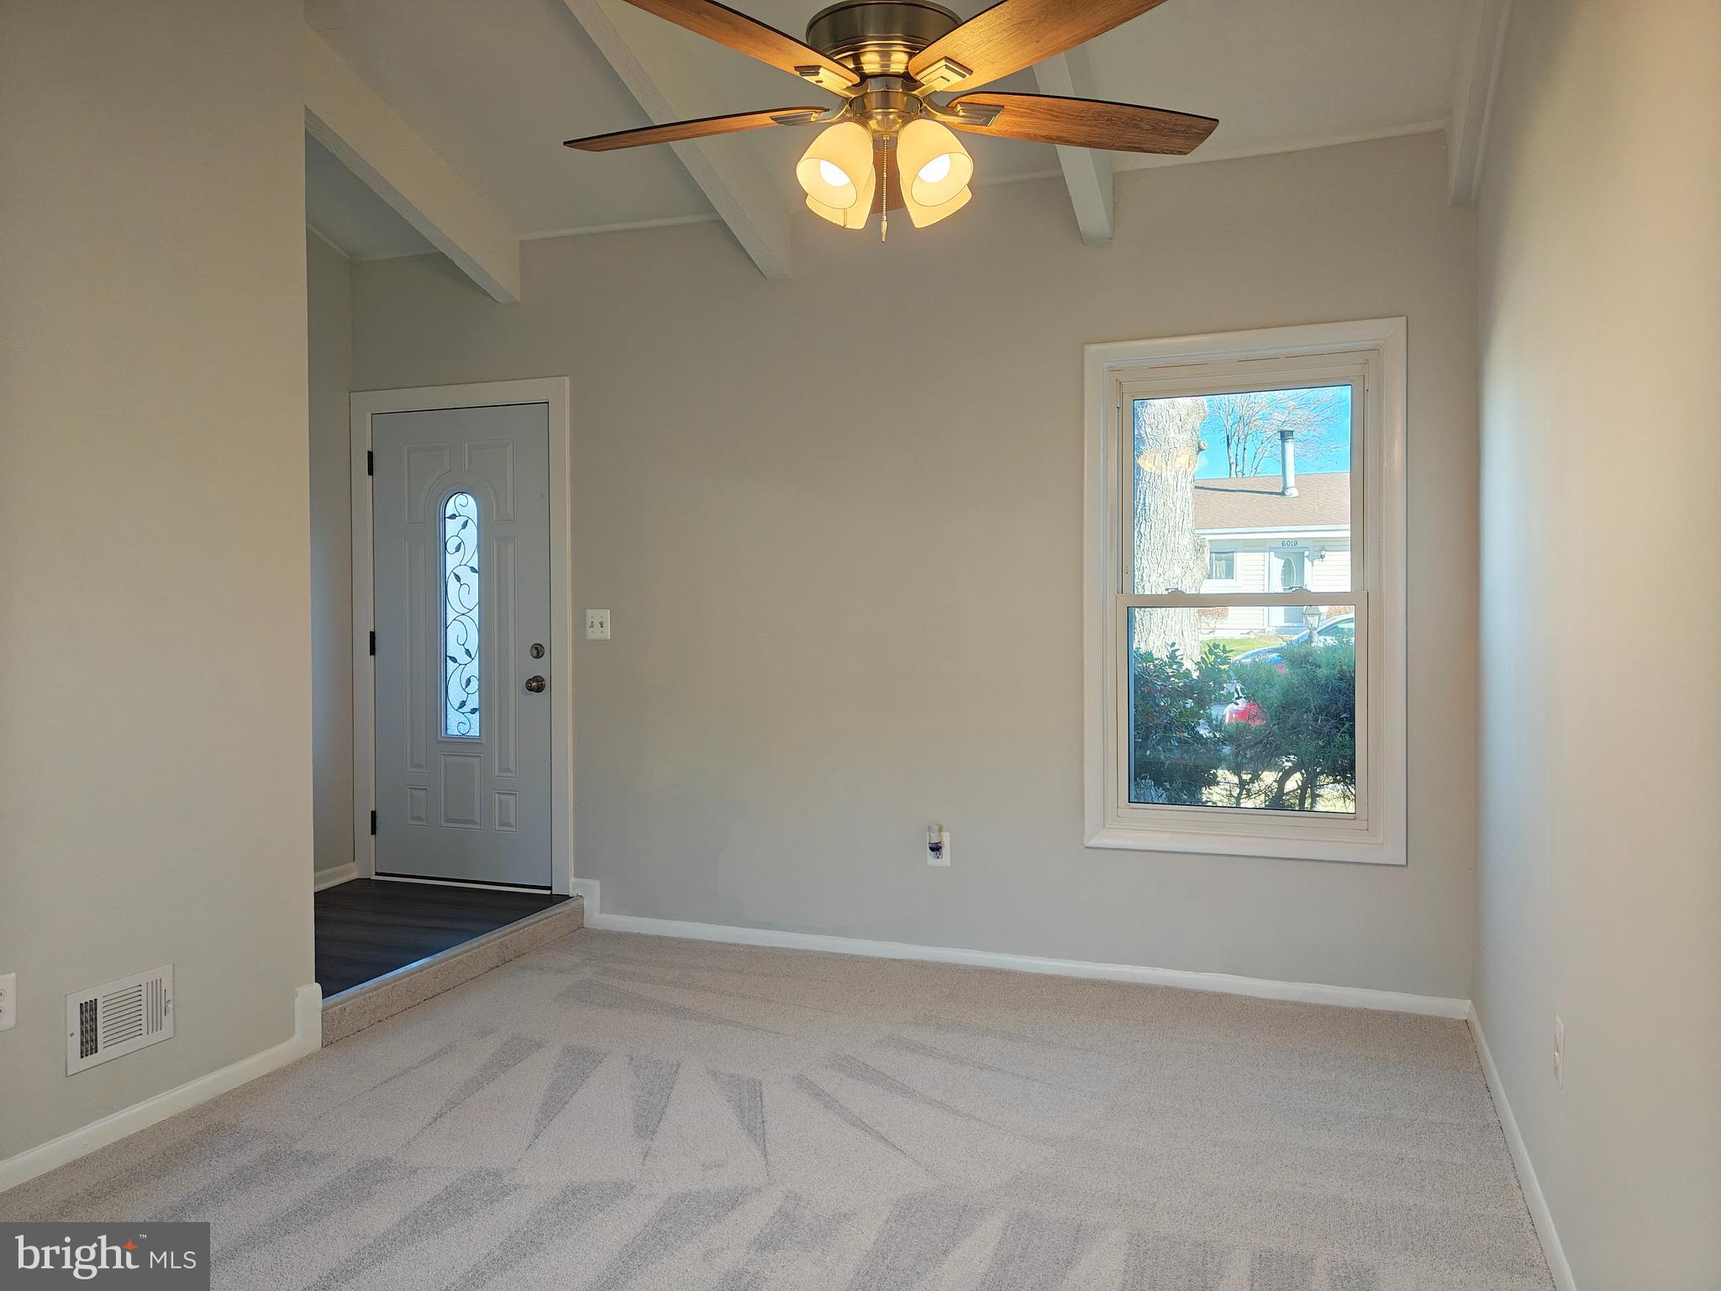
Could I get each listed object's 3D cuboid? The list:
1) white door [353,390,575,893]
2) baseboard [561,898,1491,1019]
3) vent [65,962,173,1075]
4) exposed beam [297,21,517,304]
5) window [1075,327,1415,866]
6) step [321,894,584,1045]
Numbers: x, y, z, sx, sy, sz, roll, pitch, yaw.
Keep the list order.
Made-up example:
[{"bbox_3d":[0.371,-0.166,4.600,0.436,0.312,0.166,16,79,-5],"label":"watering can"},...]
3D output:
[{"bbox_3d":[-1.727,-0.041,5.372,1.135,2.150,0.090,0,2,21],"label":"white door"},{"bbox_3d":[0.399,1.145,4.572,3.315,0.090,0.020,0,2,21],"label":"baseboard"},{"bbox_3d":[-1.856,0.939,3.127,0.020,0.197,0.293,0,2,19],"label":"vent"},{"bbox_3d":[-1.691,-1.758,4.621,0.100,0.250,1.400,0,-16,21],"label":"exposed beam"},{"bbox_3d":[1.293,-0.170,4.233,1.040,1.765,0.100,0,2,21],"label":"window"},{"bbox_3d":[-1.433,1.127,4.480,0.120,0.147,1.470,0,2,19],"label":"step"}]

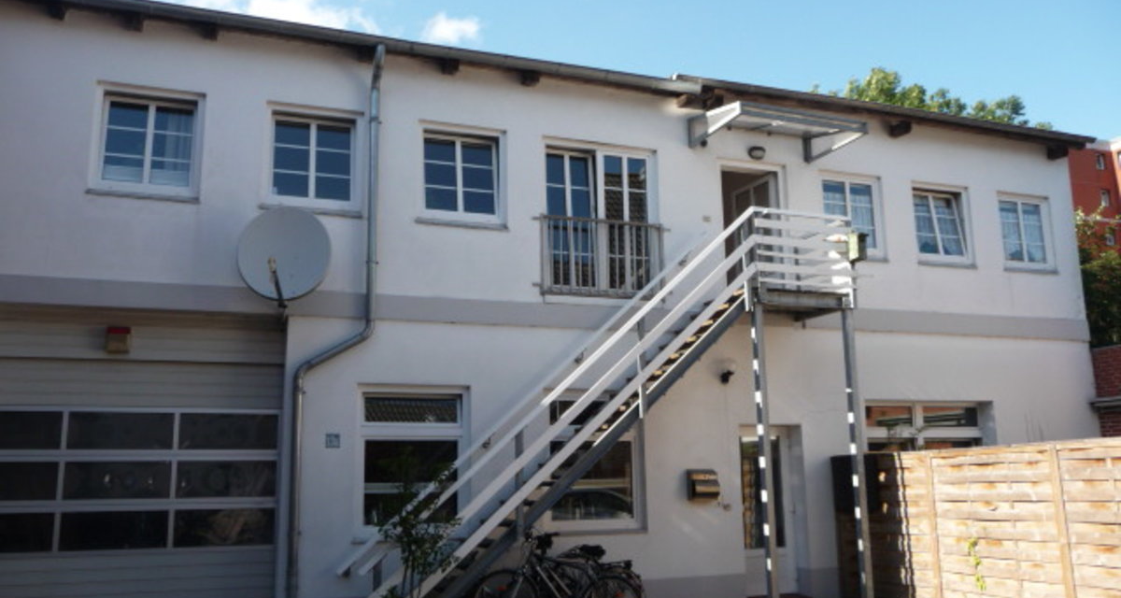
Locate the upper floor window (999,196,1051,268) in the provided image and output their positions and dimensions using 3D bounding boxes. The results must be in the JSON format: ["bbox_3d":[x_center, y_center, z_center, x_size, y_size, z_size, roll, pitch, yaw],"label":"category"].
[{"bbox_3d":[7.146,-1.019,13.935,0.950,1.100,0.130,3,-12,-20],"label":"upper floor window"}]

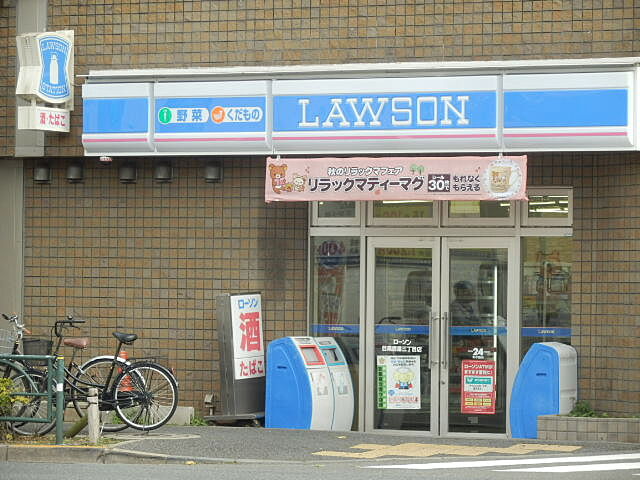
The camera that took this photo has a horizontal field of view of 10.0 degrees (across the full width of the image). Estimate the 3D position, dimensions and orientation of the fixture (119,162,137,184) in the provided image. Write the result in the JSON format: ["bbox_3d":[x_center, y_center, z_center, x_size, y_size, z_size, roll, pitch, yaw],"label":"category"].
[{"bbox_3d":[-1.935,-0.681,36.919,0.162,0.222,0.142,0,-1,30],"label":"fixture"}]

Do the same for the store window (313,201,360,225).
[{"bbox_3d":[0.174,-0.345,38.750,0.599,0.406,0.080,0,-1,28],"label":"store window"}]

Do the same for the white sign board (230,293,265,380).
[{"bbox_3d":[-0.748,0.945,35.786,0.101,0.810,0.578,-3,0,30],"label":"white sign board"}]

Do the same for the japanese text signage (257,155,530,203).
[{"bbox_3d":[0.748,-0.612,36.992,2.971,0.447,0.030,0,-1,28],"label":"japanese text signage"}]

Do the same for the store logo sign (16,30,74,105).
[{"bbox_3d":[-2.752,-1.714,36.530,0.235,0.708,0.623,0,-1,30],"label":"store logo sign"}]

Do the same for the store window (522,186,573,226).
[{"bbox_3d":[2.333,-0.342,37.593,0.581,0.406,0.080,0,-1,28],"label":"store window"}]

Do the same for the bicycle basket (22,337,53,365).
[{"bbox_3d":[-2.897,1.145,37.600,0.300,0.270,0.350,1,-1,-9],"label":"bicycle basket"}]

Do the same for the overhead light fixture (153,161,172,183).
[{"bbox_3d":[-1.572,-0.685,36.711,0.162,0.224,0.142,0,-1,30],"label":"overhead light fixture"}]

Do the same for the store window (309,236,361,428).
[{"bbox_3d":[0.160,0.978,38.731,0.629,2.041,0.080,0,-1,28],"label":"store window"}]

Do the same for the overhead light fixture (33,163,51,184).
[{"bbox_3d":[-3.013,-0.719,39.601,0.165,0.225,0.175,0,-1,28],"label":"overhead light fixture"}]

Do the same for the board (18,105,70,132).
[{"bbox_3d":[-2.750,-1.197,36.534,0.215,0.222,0.600,0,-1,30],"label":"board"}]

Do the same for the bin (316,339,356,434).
[{"bbox_3d":[0.002,1.514,38.425,0.570,0.980,0.410,0,-1,30],"label":"bin"}]

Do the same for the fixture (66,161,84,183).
[{"bbox_3d":[-2.631,-0.716,39.396,0.165,0.225,0.175,0,-1,28],"label":"fixture"}]

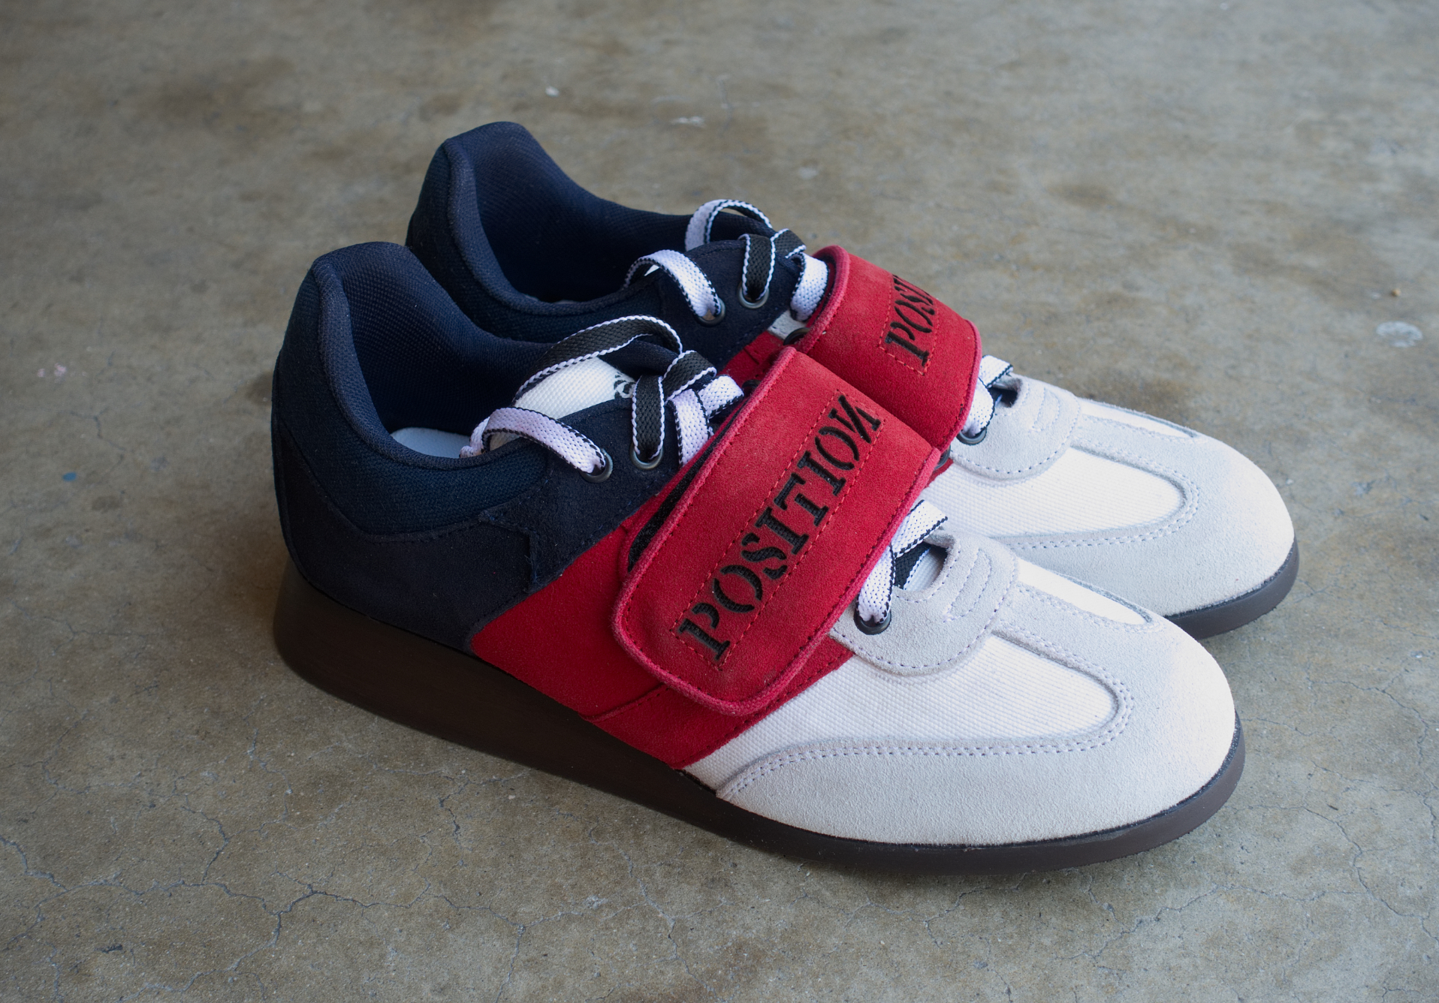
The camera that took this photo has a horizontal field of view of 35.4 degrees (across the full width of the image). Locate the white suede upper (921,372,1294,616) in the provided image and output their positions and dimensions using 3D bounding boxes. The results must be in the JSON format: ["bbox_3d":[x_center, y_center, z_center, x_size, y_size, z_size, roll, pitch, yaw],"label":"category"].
[{"bbox_3d":[0.119,-0.016,0.702,0.124,0.059,0.100,8,30,13],"label":"white suede upper"}]

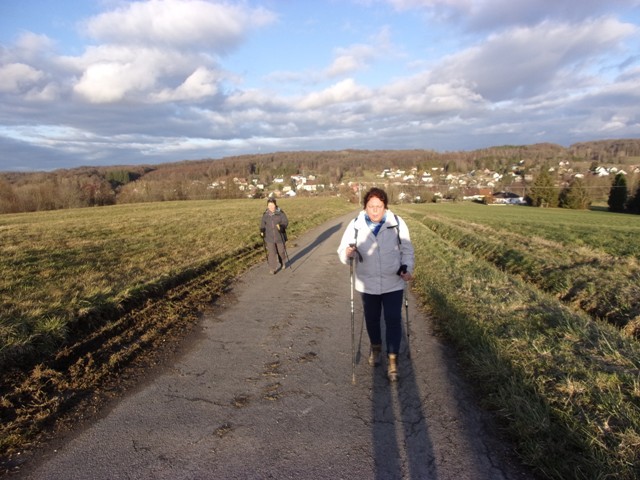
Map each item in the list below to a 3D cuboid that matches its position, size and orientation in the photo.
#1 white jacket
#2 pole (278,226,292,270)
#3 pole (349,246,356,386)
[{"bbox_3d":[0.450,0.092,3.710,0.600,0.660,0.420,1,6,6],"label":"white jacket"},{"bbox_3d":[-0.759,0.181,10.074,0.050,1.108,0.060,-11,27,7],"label":"pole"},{"bbox_3d":[0.260,0.593,3.588,0.050,1.134,0.060,0,10,6],"label":"pole"}]

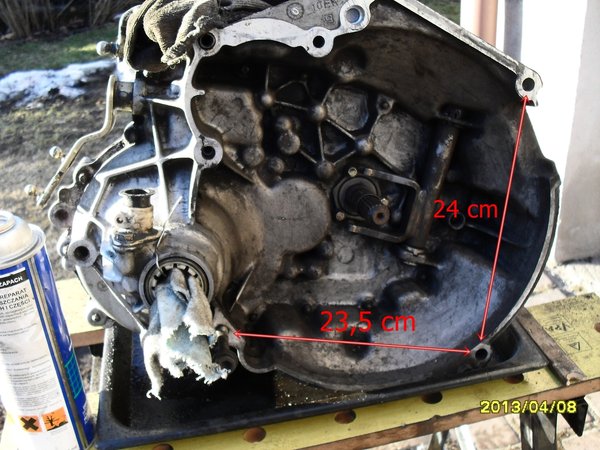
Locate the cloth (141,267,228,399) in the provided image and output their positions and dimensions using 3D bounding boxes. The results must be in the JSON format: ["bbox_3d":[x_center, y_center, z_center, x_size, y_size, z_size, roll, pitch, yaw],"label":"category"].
[{"bbox_3d":[-0.095,0.088,0.540,0.072,0.102,0.062,-8,24,-9],"label":"cloth"}]

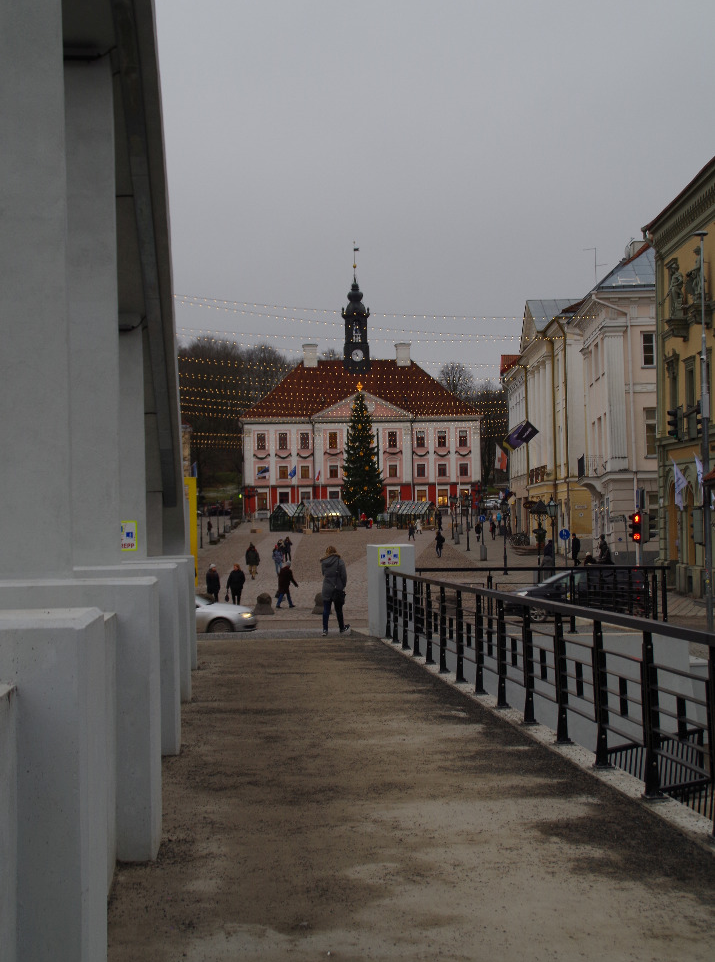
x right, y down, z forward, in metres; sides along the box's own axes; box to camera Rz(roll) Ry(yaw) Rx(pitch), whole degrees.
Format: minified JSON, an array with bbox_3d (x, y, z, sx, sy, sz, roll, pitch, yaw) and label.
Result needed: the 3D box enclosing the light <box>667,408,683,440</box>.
[{"bbox_3d":[8.579,-1.534,48.500,0.380,0.880,0.300,-1,-1,-6],"label":"light"}]

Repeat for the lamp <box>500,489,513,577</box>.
[{"bbox_3d":[7.416,2.706,90.000,0.430,4.000,0.430,-1,-1,0],"label":"lamp"}]

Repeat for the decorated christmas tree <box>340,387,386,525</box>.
[{"bbox_3d":[0.571,-2.854,205.000,5.000,15.700,5.000,-1,-1,0],"label":"decorated christmas tree"}]

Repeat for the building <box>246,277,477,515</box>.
[{"bbox_3d":[0.000,-12.600,272.000,35.000,36.500,20.000,-1,0,-3],"label":"building"}]

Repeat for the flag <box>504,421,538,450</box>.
[{"bbox_3d":[10.184,-2.763,112.000,2.000,1.080,0.300,-45,-1,0],"label":"flag"}]

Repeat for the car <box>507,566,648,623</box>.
[{"bbox_3d":[6.869,3.551,55.700,4.450,1.630,1.820,-1,-1,0],"label":"car"}]

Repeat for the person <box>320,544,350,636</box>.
[{"bbox_3d":[-0.416,2.082,34.000,0.560,1.680,0.460,-1,0,5],"label":"person"}]

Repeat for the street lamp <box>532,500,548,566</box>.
[{"bbox_3d":[6.412,2.578,63.000,0.620,3.800,0.620,-1,0,0],"label":"street lamp"}]

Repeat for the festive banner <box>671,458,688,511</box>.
[{"bbox_3d":[11.349,0.088,63.300,0.660,1.850,0.300,-1,-1,0],"label":"festive banner"}]

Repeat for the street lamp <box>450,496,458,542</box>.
[{"bbox_3d":[8.101,3.132,150.000,0.450,3.900,0.450,-1,0,0],"label":"street lamp"}]

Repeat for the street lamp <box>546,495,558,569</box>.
[{"bbox_3d":[7.203,2.462,66.000,0.450,3.950,0.450,-1,-1,0],"label":"street lamp"}]

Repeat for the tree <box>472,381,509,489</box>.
[{"bbox_3d":[21.902,-7.715,298.000,7.000,18.000,7.000,-1,0,0],"label":"tree"}]

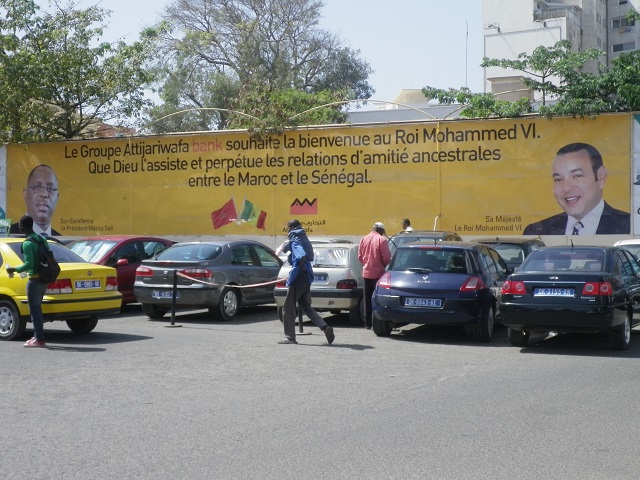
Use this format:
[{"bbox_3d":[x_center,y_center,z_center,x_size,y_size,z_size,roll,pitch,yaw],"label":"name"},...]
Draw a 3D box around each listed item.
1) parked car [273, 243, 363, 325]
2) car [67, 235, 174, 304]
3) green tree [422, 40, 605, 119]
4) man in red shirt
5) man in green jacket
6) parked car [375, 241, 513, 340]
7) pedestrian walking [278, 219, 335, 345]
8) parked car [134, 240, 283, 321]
[{"bbox_3d":[0.639,0.788,19.972,1.660,1.400,3.900,0,0,21],"label":"parked car"},{"bbox_3d":[-4.520,0.735,21.701,1.720,1.500,4.100,0,0,24],"label":"car"},{"bbox_3d":[5.300,-1.876,28.997,4.600,6.700,4.500,0,0,22],"label":"green tree"},{"bbox_3d":[0.910,0.606,17.951,0.550,1.770,0.360,0,0,20],"label":"man in red shirt"},{"bbox_3d":[-4.070,0.591,15.101,0.550,1.810,0.520,0,0,15],"label":"man in green jacket"},{"bbox_3d":[2.178,0.762,17.175,1.770,1.460,4.210,0,0,20],"label":"parked car"},{"bbox_3d":[-0.200,0.615,15.451,0.780,1.760,0.520,0,0,2],"label":"pedestrian walking"},{"bbox_3d":[-1.816,0.766,21.012,1.770,1.440,4.570,0,0,22],"label":"parked car"}]

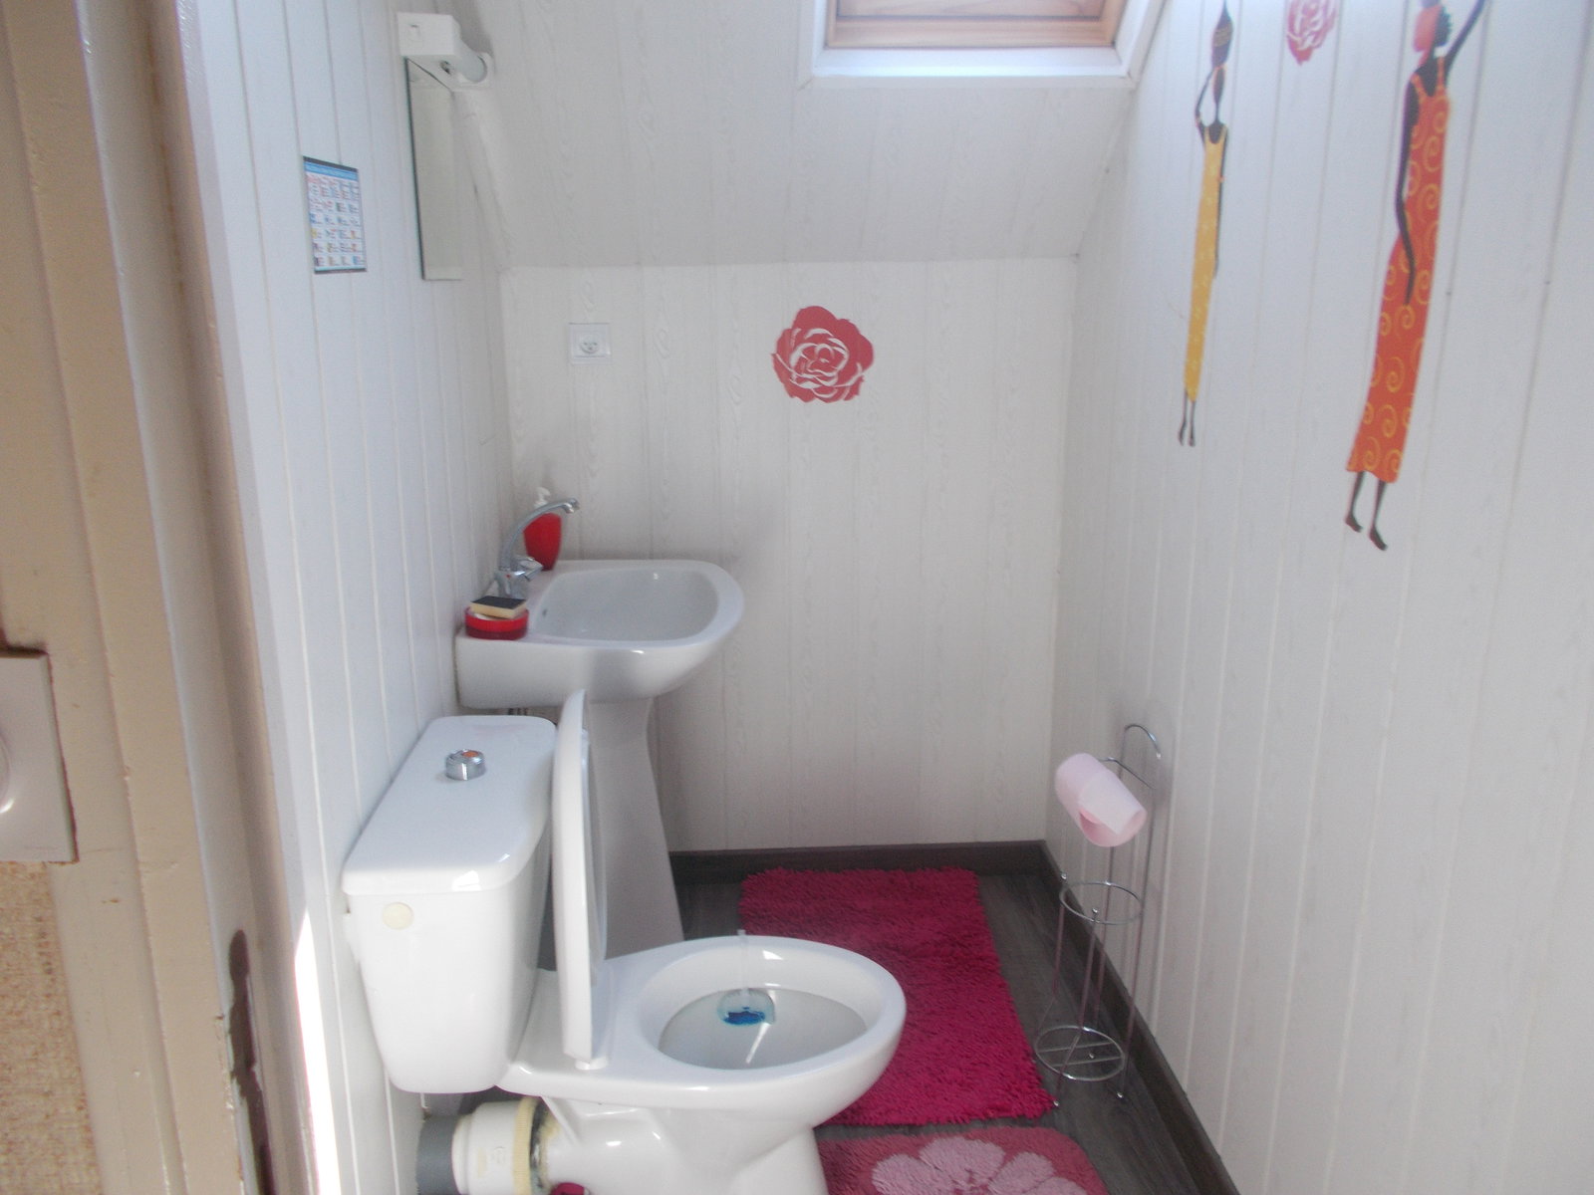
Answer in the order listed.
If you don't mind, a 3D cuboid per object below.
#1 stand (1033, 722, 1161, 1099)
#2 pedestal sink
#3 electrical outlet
[{"bbox_3d":[0.495,0.531,2.020,0.153,0.675,0.168,-1,16,-4],"label":"stand"},{"bbox_3d":[-0.336,0.387,2.278,0.467,0.806,0.584,-1,16,-4],"label":"pedestal sink"},{"bbox_3d":[-0.419,-0.513,2.422,0.081,0.081,0.015,-1,16,-4],"label":"electrical outlet"}]

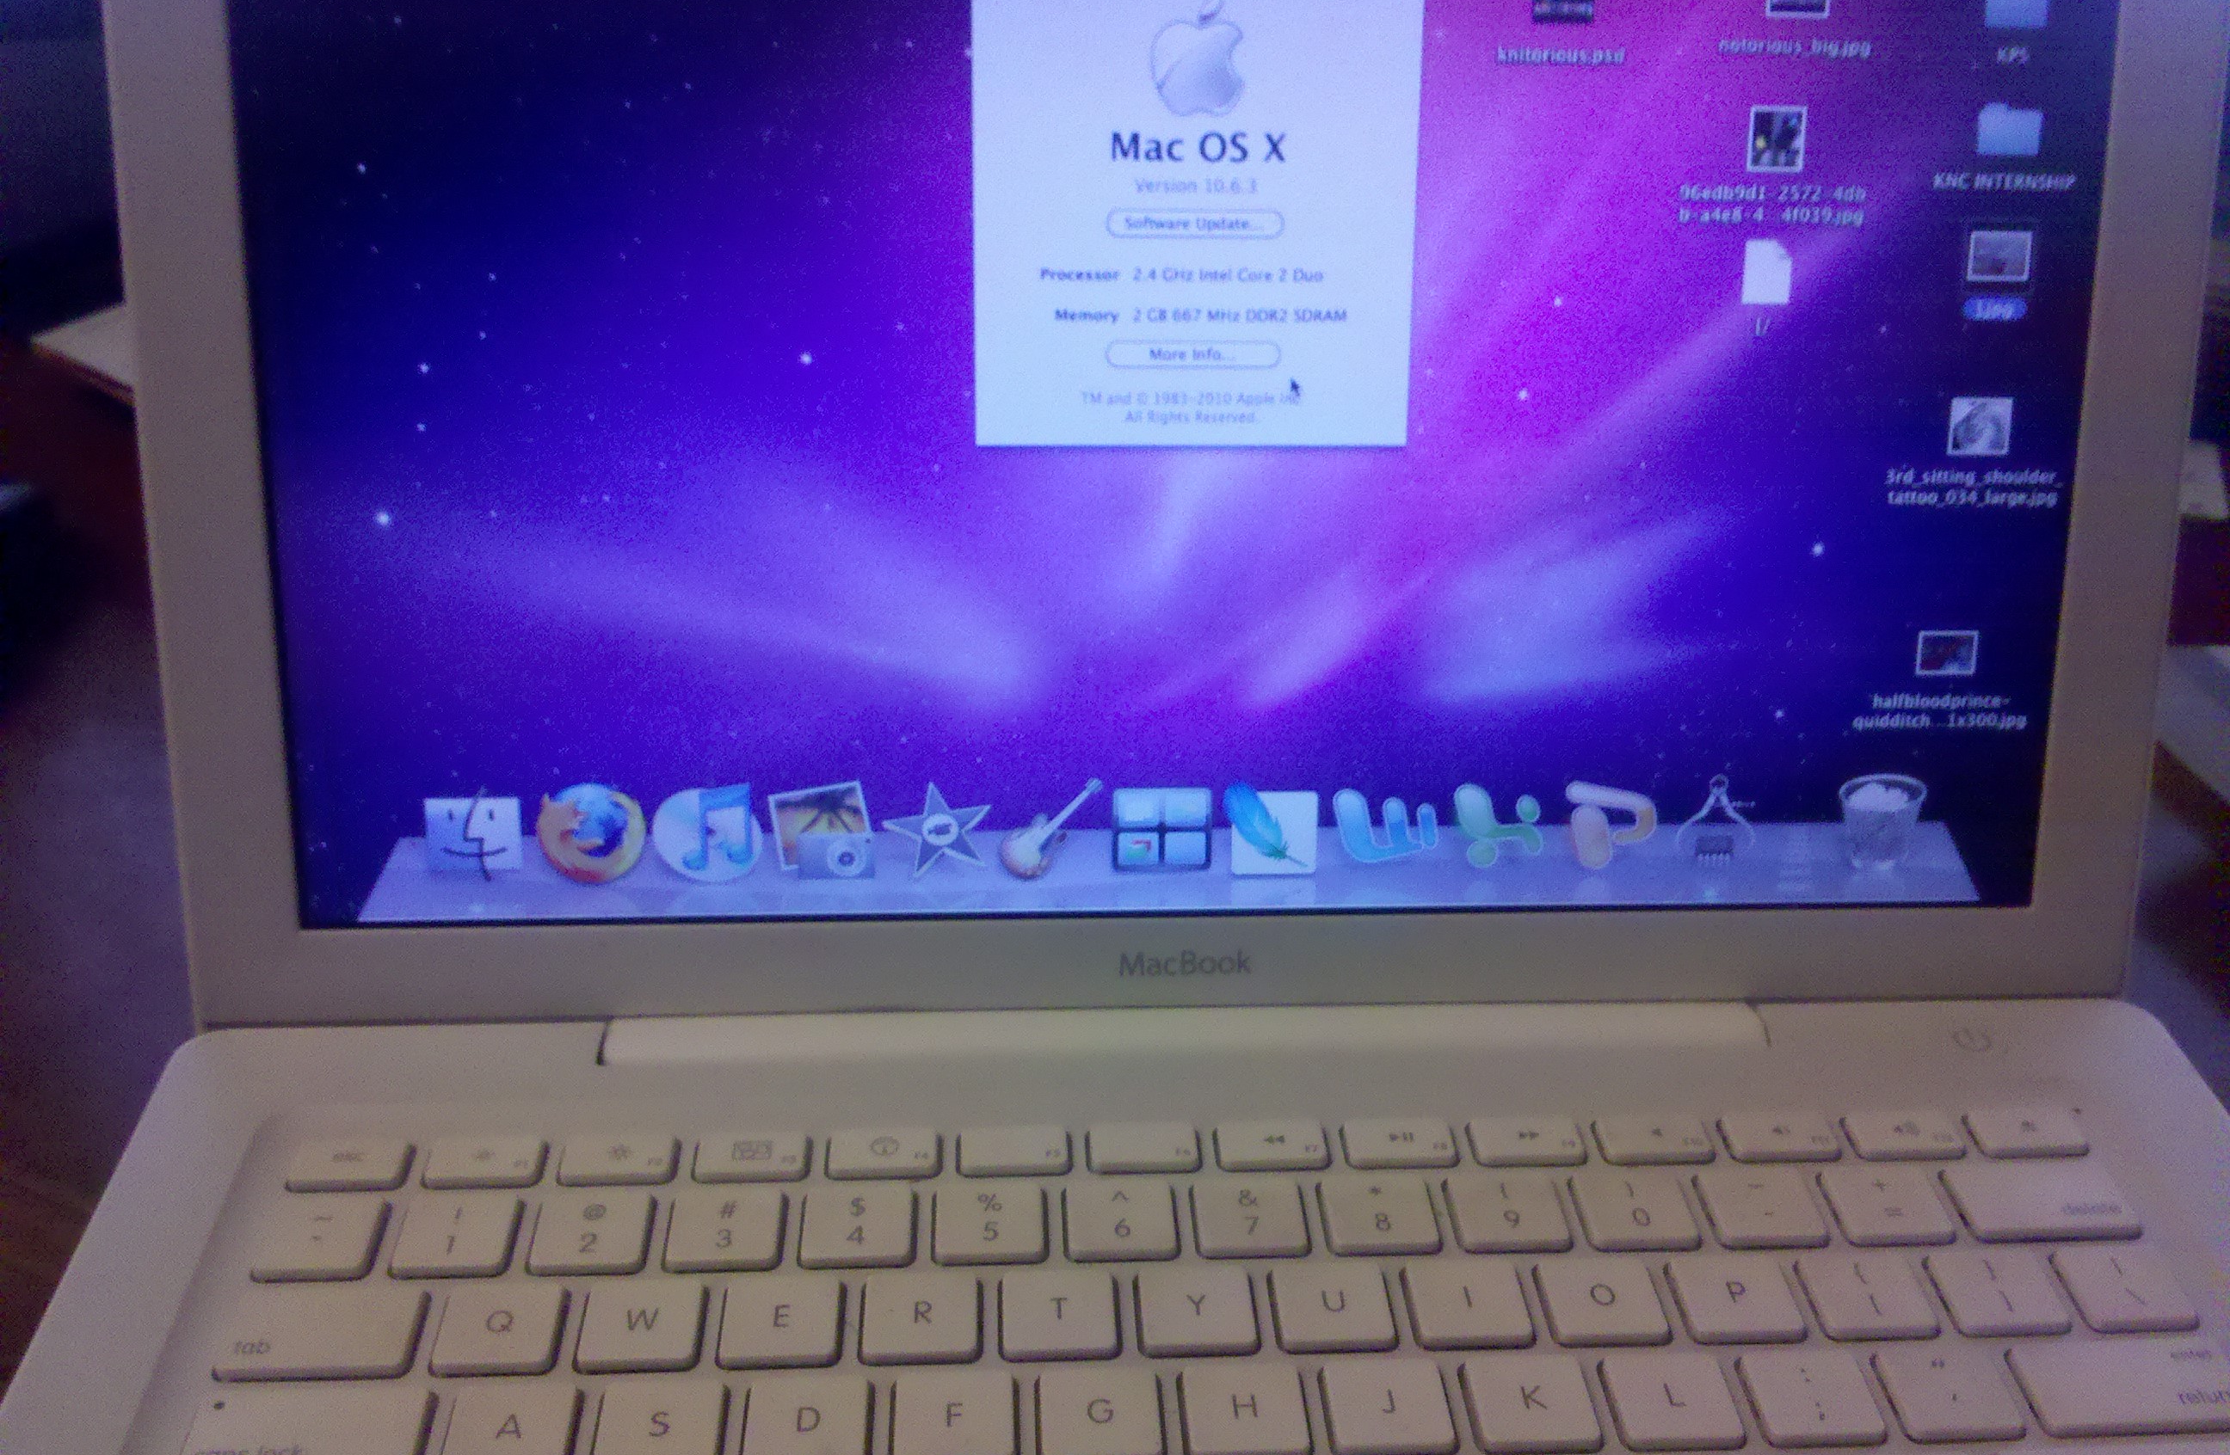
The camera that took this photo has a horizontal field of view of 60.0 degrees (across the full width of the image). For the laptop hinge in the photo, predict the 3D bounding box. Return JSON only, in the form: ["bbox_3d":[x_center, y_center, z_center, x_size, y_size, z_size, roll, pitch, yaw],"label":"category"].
[{"bbox_3d":[0.013,0.051,0.319,0.189,0.010,0.012,0,32,-3],"label":"laptop hinge"}]

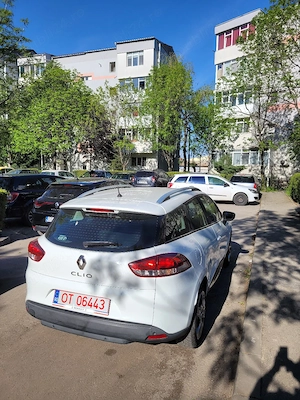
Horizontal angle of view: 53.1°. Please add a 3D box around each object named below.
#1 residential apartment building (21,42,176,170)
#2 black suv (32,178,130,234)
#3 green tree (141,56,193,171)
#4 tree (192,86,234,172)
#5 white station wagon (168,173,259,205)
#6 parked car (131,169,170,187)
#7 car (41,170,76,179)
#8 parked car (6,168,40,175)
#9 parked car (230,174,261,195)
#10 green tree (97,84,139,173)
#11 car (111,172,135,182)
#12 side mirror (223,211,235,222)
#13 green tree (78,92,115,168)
[{"bbox_3d":[-6.423,-10.323,40.513,18.781,15.400,10.300,3,6,20],"label":"residential apartment building"},{"bbox_3d":[-1.230,0.134,8.545,1.820,1.460,4.420,3,7,22],"label":"black suv"},{"bbox_3d":[1.687,-7.278,28.894,5.000,12.000,5.000,3,6,20],"label":"green tree"},{"bbox_3d":[5.298,-5.164,25.596,3.736,8.557,3.736,1,6,0],"label":"tree"},{"bbox_3d":[3.157,-0.569,15.371,4.480,1.530,1.750,2,6,9],"label":"white station wagon"},{"bbox_3d":[0.346,-1.312,21.480,1.820,1.660,4.300,3,6,20],"label":"parked car"},{"bbox_3d":[-7.081,-1.627,24.473,1.720,1.480,4.050,3,6,20],"label":"car"},{"bbox_3d":[-10.879,-1.788,25.668,1.740,1.460,4.300,3,6,20],"label":"parked car"},{"bbox_3d":[6.198,-0.962,19.504,1.770,1.480,4.250,3,6,19],"label":"parked car"},{"bbox_3d":[-2.982,-5.889,27.545,3.844,9.353,3.844,1,6,0],"label":"green tree"},{"bbox_3d":[-1.704,-1.364,22.785,1.730,1.440,4.250,3,6,20],"label":"car"},{"bbox_3d":[1.227,0.257,4.679,0.200,0.160,0.120,3,6,20],"label":"side mirror"},{"bbox_3d":[-4.998,-5.582,28.082,3.355,8.573,3.355,1,6,0],"label":"green tree"}]

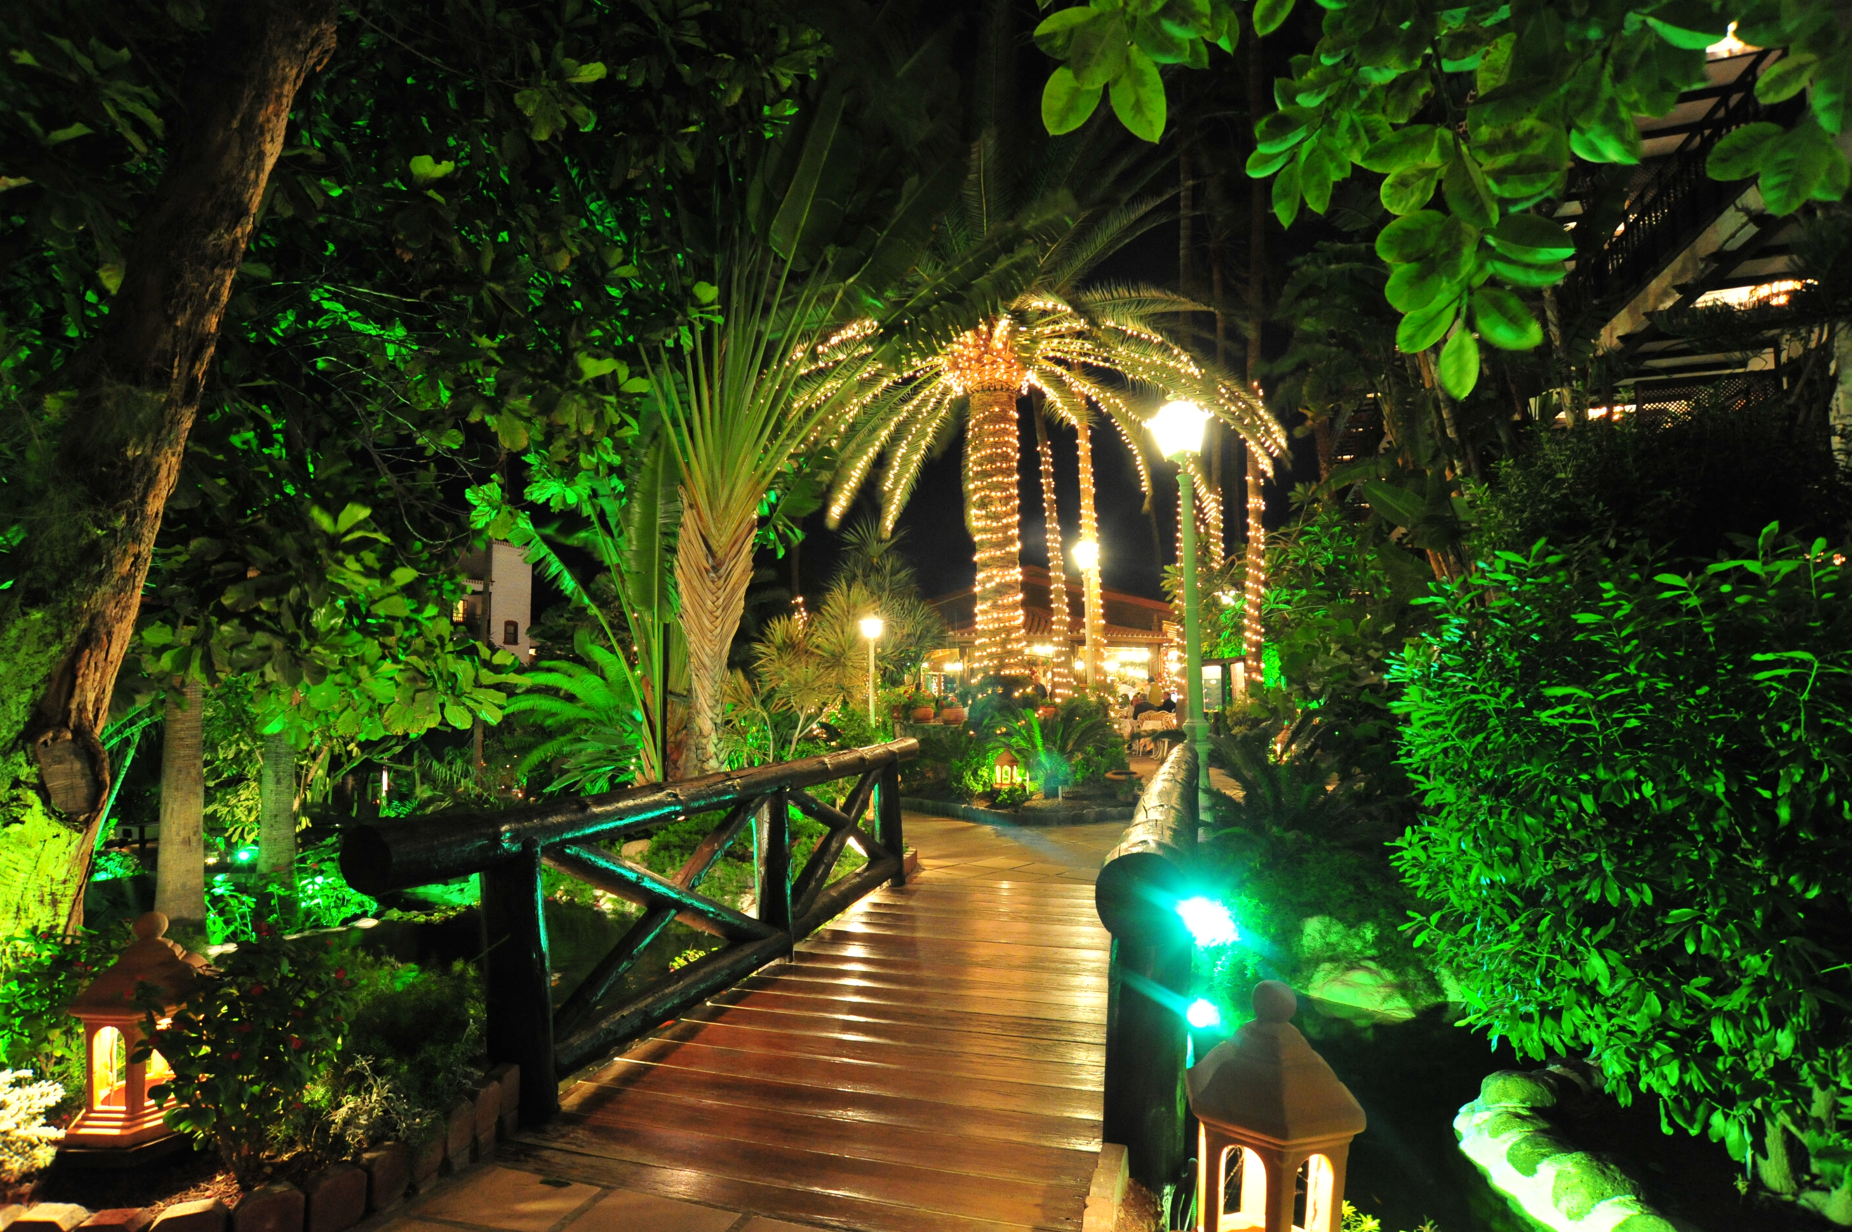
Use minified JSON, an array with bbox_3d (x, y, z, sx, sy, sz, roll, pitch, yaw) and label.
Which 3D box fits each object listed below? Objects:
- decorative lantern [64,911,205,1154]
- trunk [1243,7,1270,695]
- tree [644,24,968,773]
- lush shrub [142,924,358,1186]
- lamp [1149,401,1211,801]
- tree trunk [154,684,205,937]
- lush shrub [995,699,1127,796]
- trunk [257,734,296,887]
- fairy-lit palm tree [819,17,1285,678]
[{"bbox_3d":[-2.244,1.183,2.650,0.370,0.640,0.370,2,-6,-40],"label":"decorative lantern"},{"bbox_3d":[5.513,-4.373,15.500,0.400,12.000,0.400,0,-6,20],"label":"trunk"},{"bbox_3d":[-1.109,-1.889,8.600,3.000,7.200,2.300,-1,-5,-7],"label":"tree"},{"bbox_3d":[-1.805,1.168,2.470,0.500,0.680,0.500,2,-6,-36],"label":"lush shrub"},{"bbox_3d":[2.111,0.029,7.400,0.460,3.500,0.440,-3,-5,16],"label":"lamp"},{"bbox_3d":[-4.594,1.163,5.700,0.260,1.600,0.260,2,-6,-39],"label":"tree trunk"},{"bbox_3d":[1.545,1.511,10.800,1.500,1.170,1.400,-2,-5,8],"label":"lush shrub"},{"bbox_3d":[-5.189,1.521,7.400,0.250,1.280,0.250,2,-6,-35],"label":"trunk"},{"bbox_3d":[1.703,-3.373,13.200,6.400,10.000,6.200,-2,-5,8],"label":"fairy-lit palm tree"}]

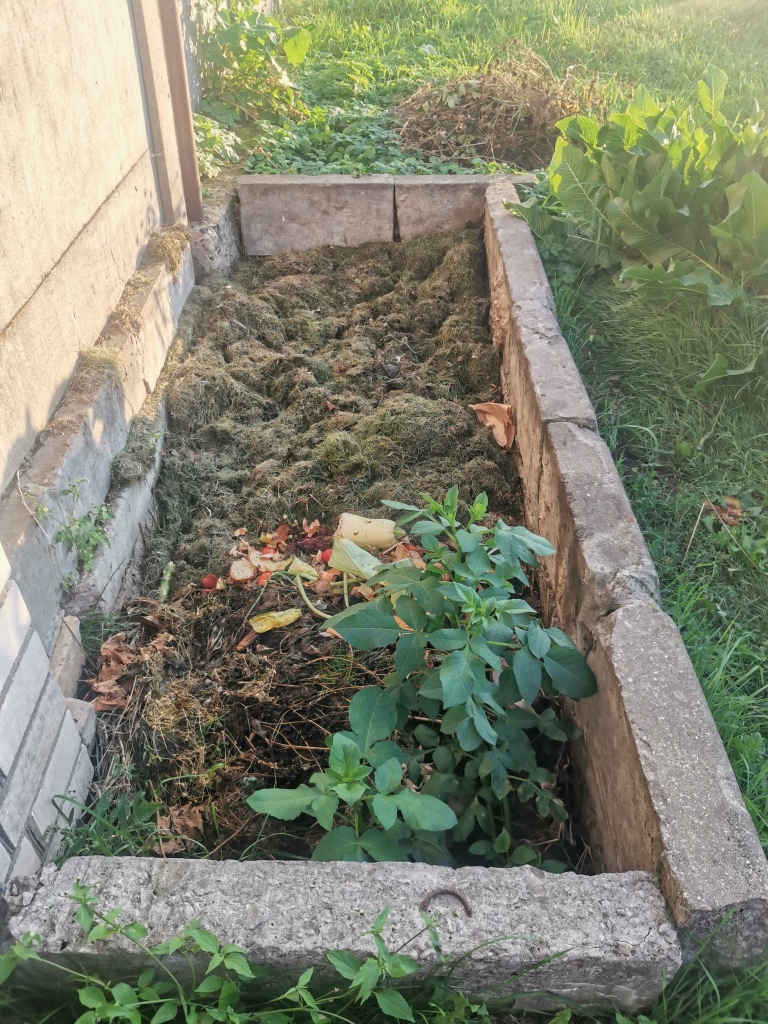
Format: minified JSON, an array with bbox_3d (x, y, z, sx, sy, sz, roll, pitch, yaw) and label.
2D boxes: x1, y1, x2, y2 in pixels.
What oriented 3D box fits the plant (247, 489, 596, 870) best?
[{"bbox_3d":[0.082,0.402,1.615,0.600,0.560,0.640,1,40,-1],"label":"plant"}]

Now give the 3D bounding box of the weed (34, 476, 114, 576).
[{"bbox_3d":[-0.786,0.047,1.979,0.140,0.220,0.190,1,40,-1],"label":"weed"}]

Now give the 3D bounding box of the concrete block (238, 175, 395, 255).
[{"bbox_3d":[-0.325,-1.482,3.854,0.740,0.350,0.140,-2,40,-4],"label":"concrete block"}]

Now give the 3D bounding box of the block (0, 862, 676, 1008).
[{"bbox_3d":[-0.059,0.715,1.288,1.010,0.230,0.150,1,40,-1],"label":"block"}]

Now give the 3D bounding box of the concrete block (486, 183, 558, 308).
[{"bbox_3d":[0.546,-1.019,3.332,0.150,0.340,1.180,1,40,-1],"label":"concrete block"}]

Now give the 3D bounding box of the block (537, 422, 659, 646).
[{"bbox_3d":[0.531,0.088,2.030,0.150,0.340,0.690,1,40,-1],"label":"block"}]

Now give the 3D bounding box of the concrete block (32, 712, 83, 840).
[{"bbox_3d":[-0.767,0.582,1.698,0.120,0.133,0.238,1,40,-1],"label":"concrete block"}]

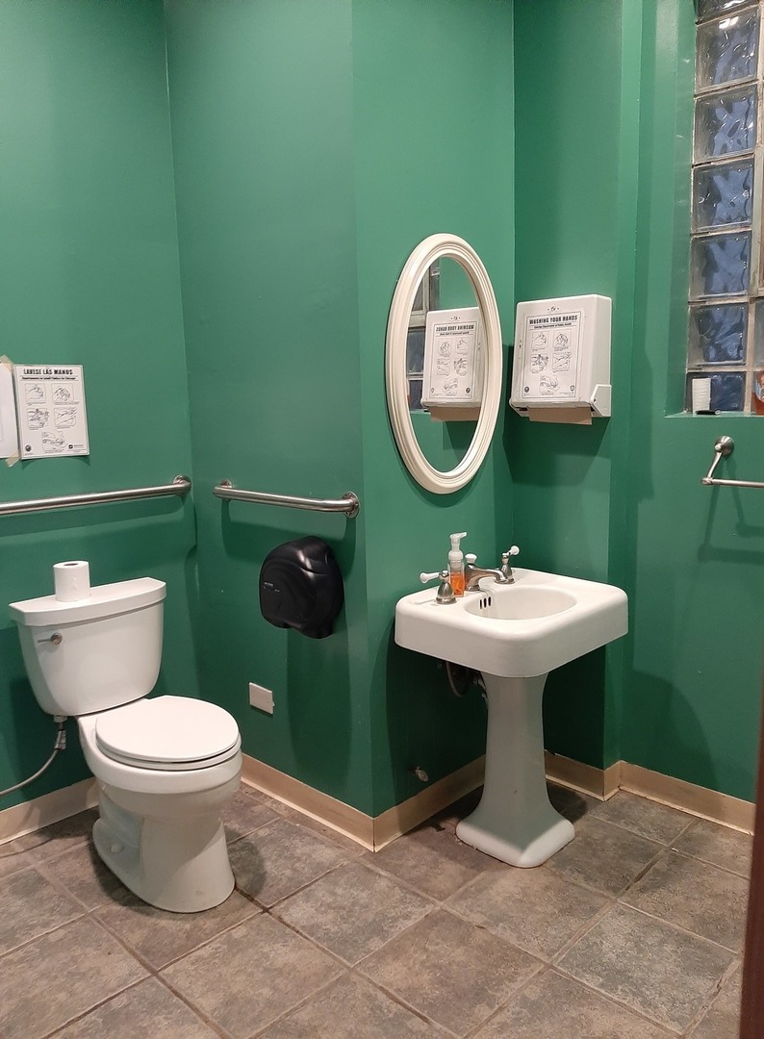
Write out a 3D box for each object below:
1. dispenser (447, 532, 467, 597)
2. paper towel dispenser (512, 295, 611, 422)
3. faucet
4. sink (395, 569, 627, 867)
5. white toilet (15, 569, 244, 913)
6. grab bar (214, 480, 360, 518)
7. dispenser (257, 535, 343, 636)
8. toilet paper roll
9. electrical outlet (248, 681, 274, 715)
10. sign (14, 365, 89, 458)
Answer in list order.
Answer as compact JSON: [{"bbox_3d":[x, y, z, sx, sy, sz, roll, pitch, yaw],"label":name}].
[{"bbox_3d":[0.231,0.137,2.395,0.058,0.198,0.055,-5,9,-26],"label":"dispenser"},{"bbox_3d":[0.568,-0.510,2.488,0.290,0.364,0.129,6,11,44],"label":"paper towel dispenser"},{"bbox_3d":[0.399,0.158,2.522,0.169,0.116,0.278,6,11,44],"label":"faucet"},{"bbox_3d":[0.411,0.598,2.438,0.463,0.755,0.579,6,11,44],"label":"sink"},{"bbox_3d":[-0.709,0.634,2.354,0.735,0.756,0.487,6,11,44],"label":"white toilet"},{"bbox_3d":[-0.329,-0.062,2.441,0.690,0.076,0.071,6,11,44],"label":"grab bar"},{"bbox_3d":[-0.259,0.212,2.364,0.283,0.318,0.146,6,11,44],"label":"dispenser"},{"bbox_3d":[-0.970,0.194,2.440,0.113,0.106,0.113,6,11,44],"label":"toilet paper roll"},{"bbox_3d":[-0.418,0.615,2.677,0.129,0.083,0.012,6,11,44],"label":"electrical outlet"},{"bbox_3d":[-1.031,-0.340,2.452,0.005,0.287,0.213,6,11,44],"label":"sign"}]

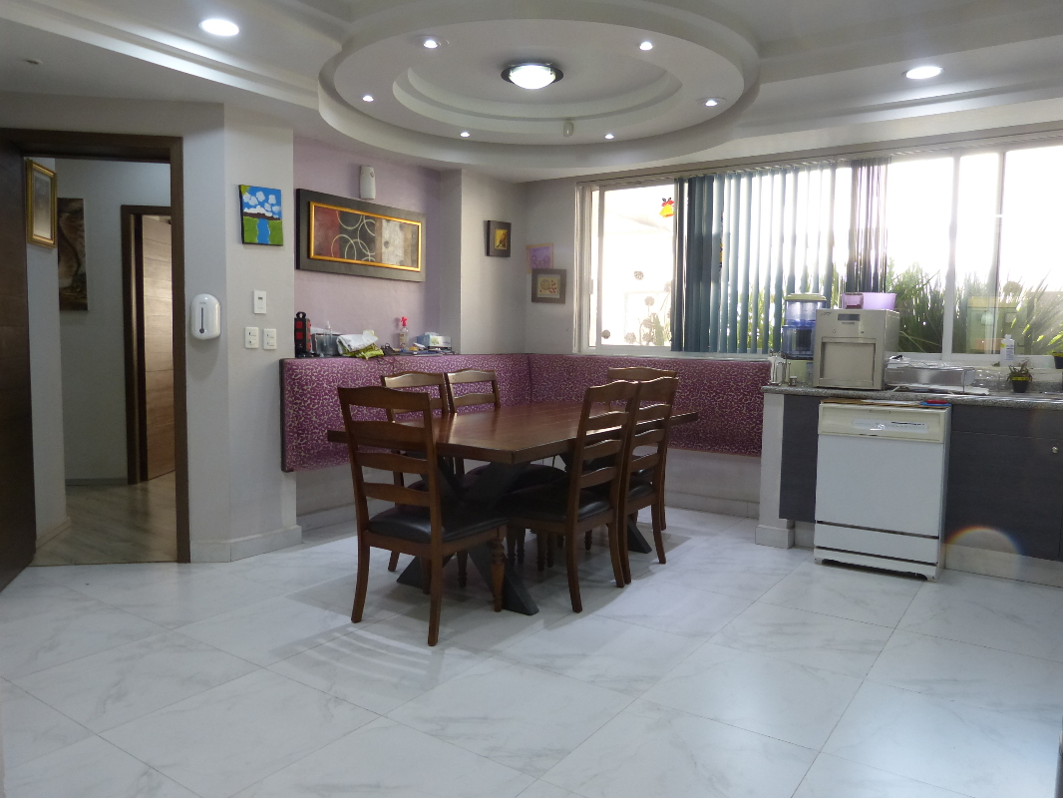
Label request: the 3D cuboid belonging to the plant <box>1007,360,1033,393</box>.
[{"bbox_3d":[2.661,-0.121,4.166,0.115,0.178,0.115,4,5,35],"label":"plant"}]

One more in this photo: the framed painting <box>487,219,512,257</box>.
[{"bbox_3d":[-0.246,-1.219,5.887,0.030,0.260,0.270,4,5,35],"label":"framed painting"}]

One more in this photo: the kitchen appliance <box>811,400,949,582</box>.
[{"bbox_3d":[1.993,0.466,4.293,0.605,0.875,0.620,4,5,35],"label":"kitchen appliance"}]

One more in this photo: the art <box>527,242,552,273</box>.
[{"bbox_3d":[0.068,-1.122,6.159,0.255,0.225,0.015,4,5,35],"label":"art"}]

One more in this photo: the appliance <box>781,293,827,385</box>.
[{"bbox_3d":[1.722,-0.376,4.840,0.280,0.566,0.280,4,5,35],"label":"appliance"}]

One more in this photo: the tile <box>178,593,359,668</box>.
[{"bbox_3d":[-1.043,0.950,3.211,0.600,0.012,0.600,4,5,35],"label":"tile"}]

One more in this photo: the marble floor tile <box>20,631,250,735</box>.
[{"bbox_3d":[-1.386,0.983,2.724,0.600,0.010,0.600,4,5,35],"label":"marble floor tile"}]

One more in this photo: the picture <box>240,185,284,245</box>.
[{"bbox_3d":[-1.460,-0.988,4.158,0.022,0.300,0.252,4,8,35],"label":"picture"}]

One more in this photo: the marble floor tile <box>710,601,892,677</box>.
[{"bbox_3d":[1.120,0.983,3.175,0.600,0.012,0.600,4,5,35],"label":"marble floor tile"}]

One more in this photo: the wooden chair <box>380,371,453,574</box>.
[{"bbox_3d":[-0.421,0.385,4.028,0.580,1.016,0.490,4,5,35],"label":"wooden chair"}]

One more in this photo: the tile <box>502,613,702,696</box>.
[{"bbox_3d":[0.289,0.984,3.022,0.600,0.010,0.600,4,5,35],"label":"tile"}]

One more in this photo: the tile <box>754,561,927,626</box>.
[{"bbox_3d":[1.479,0.950,3.689,0.600,0.010,0.630,4,5,35],"label":"tile"}]

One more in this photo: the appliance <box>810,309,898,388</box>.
[{"bbox_3d":[1.944,-0.295,4.593,0.376,0.448,0.440,4,5,35],"label":"appliance"}]

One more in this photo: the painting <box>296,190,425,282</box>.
[{"bbox_3d":[-1.083,-1.045,5.057,0.035,0.480,1.100,4,5,35],"label":"painting"}]

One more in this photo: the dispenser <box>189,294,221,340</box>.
[{"bbox_3d":[-1.682,-0.422,3.961,0.130,0.240,0.105,0,4,-8],"label":"dispenser"}]

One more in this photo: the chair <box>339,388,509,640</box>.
[{"bbox_3d":[-0.442,0.441,3.272,0.490,1.014,0.580,4,5,35],"label":"chair"}]

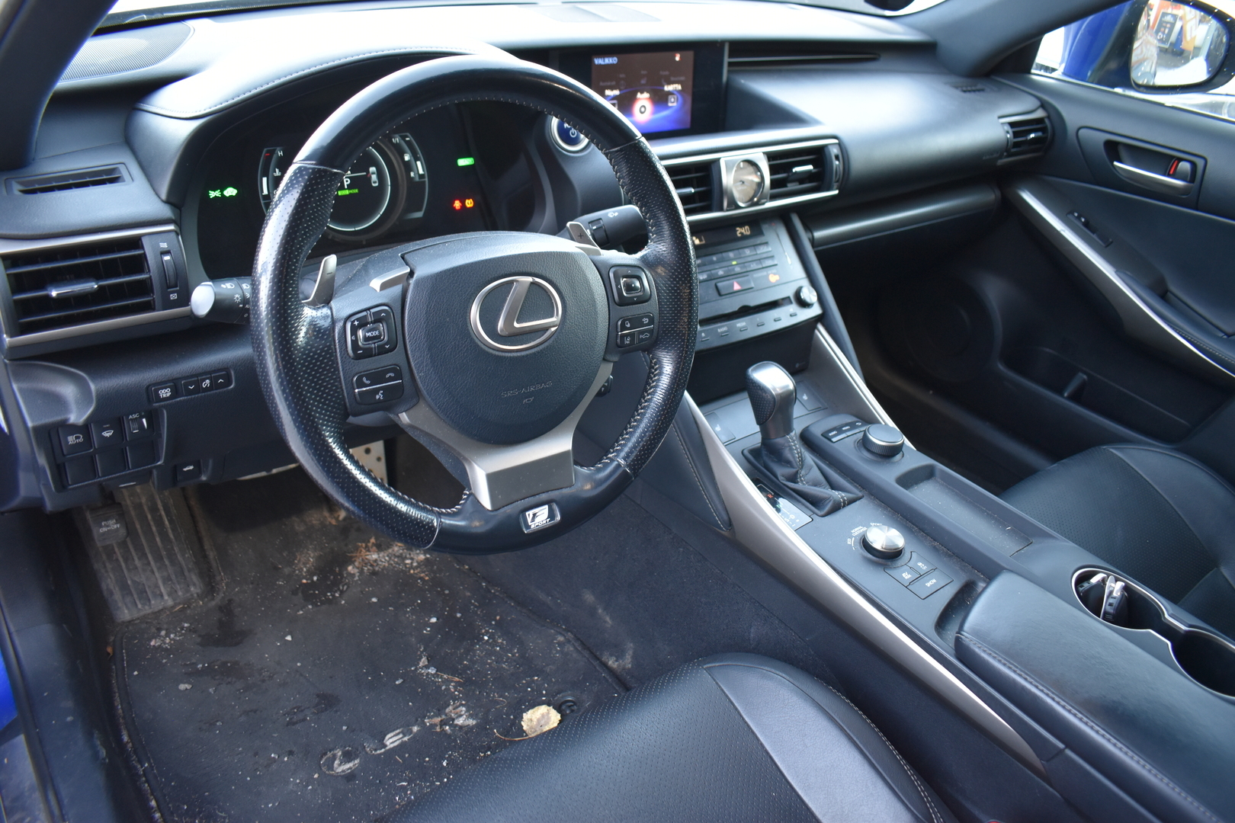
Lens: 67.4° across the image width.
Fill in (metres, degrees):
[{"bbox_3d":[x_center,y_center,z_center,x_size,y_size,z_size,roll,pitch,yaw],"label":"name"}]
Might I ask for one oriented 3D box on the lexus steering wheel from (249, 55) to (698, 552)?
[{"bbox_3d":[-0.099,-0.077,0.722,0.372,0.370,0.100,-15,17,-33],"label":"lexus steering wheel"}]

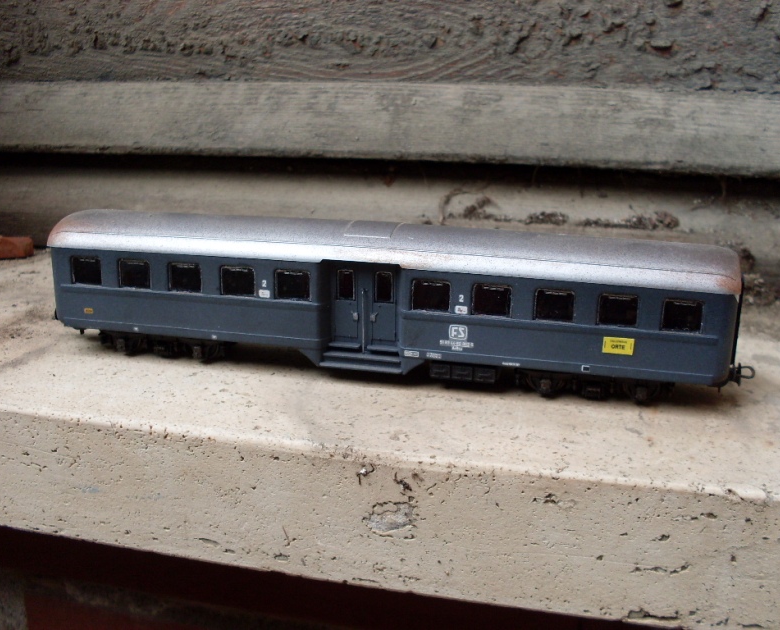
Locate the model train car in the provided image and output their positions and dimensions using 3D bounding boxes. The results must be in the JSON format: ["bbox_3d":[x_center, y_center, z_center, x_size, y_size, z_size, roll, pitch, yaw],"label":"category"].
[{"bbox_3d":[-0.005,-0.005,0.286,0.225,0.046,0.034,5,15,13],"label":"model train car"}]

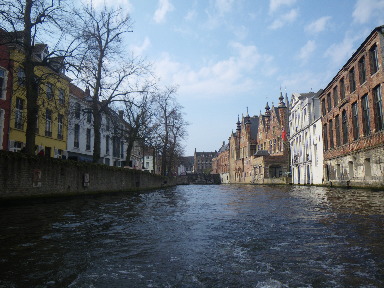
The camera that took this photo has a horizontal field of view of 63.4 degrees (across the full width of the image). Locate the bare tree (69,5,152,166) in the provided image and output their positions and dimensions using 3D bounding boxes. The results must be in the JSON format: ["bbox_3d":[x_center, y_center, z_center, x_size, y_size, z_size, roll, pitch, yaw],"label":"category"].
[{"bbox_3d":[-7.700,-4.584,29.537,6.700,14.700,6.700,0,-7,0],"label":"bare tree"}]

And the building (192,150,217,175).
[{"bbox_3d":[7.200,11.066,167.856,12.000,15.500,9.000,1,-7,-9],"label":"building"}]

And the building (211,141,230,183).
[{"bbox_3d":[12.600,6.714,94.889,9.000,11.800,26.000,1,-7,-5],"label":"building"}]

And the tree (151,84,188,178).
[{"bbox_3d":[-4.100,-1.856,56.604,6.300,16.000,6.300,0,-7,0],"label":"tree"}]

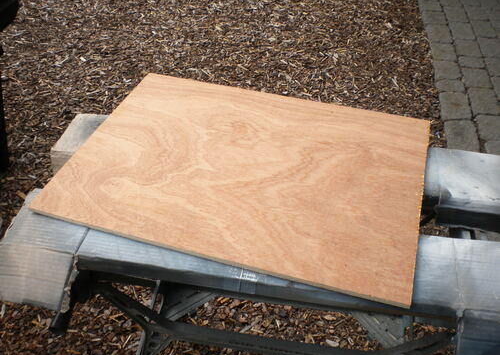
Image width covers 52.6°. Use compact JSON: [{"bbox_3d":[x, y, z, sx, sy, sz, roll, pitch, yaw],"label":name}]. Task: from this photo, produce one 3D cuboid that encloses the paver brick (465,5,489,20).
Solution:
[{"bbox_3d":[1.519,-1.085,3.419,0.134,0.060,0.223,4,43,8],"label":"paver brick"}]

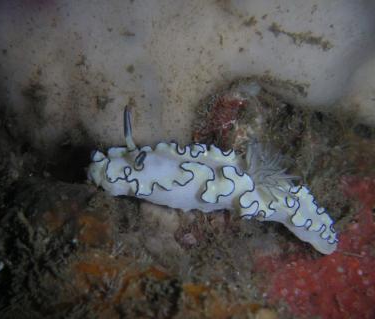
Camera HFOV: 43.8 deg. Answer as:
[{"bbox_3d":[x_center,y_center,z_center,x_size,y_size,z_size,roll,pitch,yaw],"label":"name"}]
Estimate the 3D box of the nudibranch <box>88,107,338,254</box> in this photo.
[{"bbox_3d":[0.008,0.005,0.110,0.060,0.014,0.015,19,44,0],"label":"nudibranch"}]

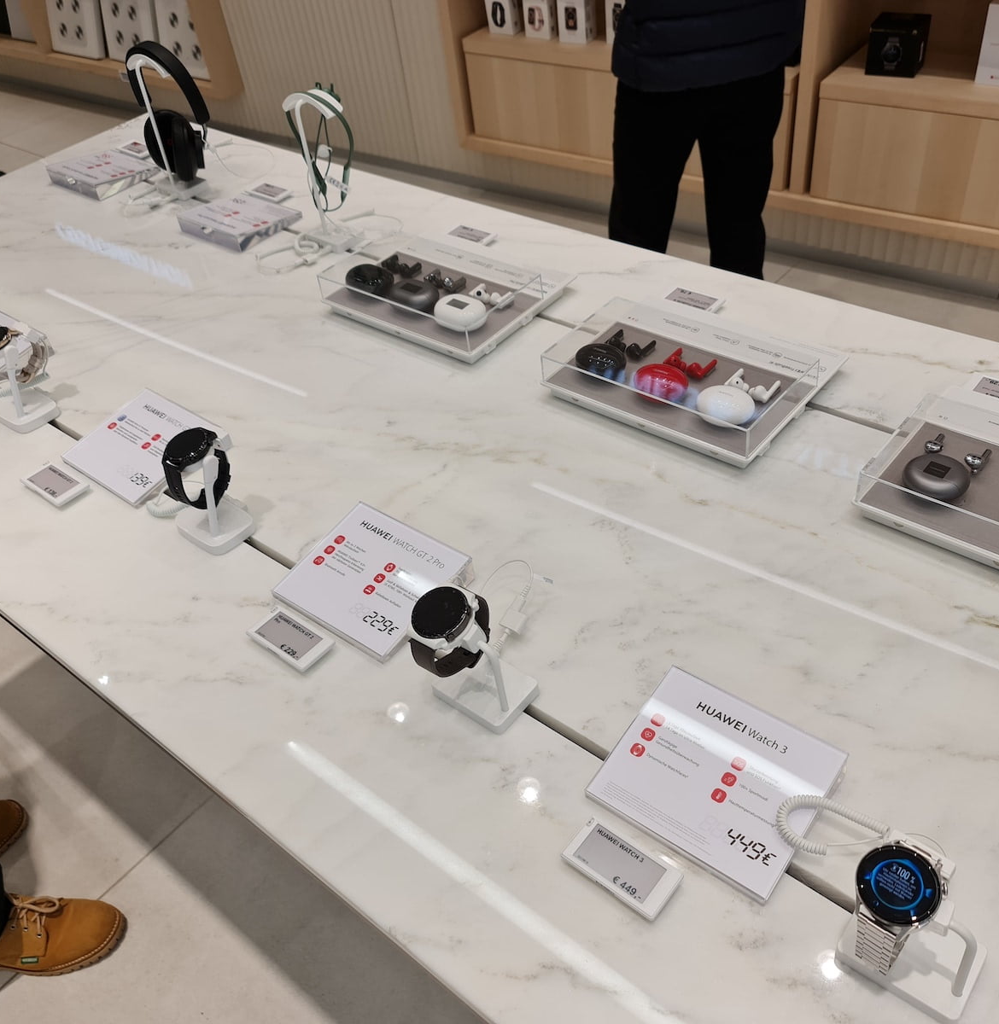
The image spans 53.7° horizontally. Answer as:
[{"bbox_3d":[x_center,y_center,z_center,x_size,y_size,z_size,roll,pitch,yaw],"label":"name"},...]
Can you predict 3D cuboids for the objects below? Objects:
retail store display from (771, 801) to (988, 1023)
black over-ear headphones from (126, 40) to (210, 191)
[{"bbox_3d":[0.249,0.239,0.614,0.125,0.113,0.082,26,52,31],"label":"retail store display"},{"bbox_3d":[-0.534,-0.643,1.588,0.168,0.208,0.078,26,52,31],"label":"black over-ear headphones"}]

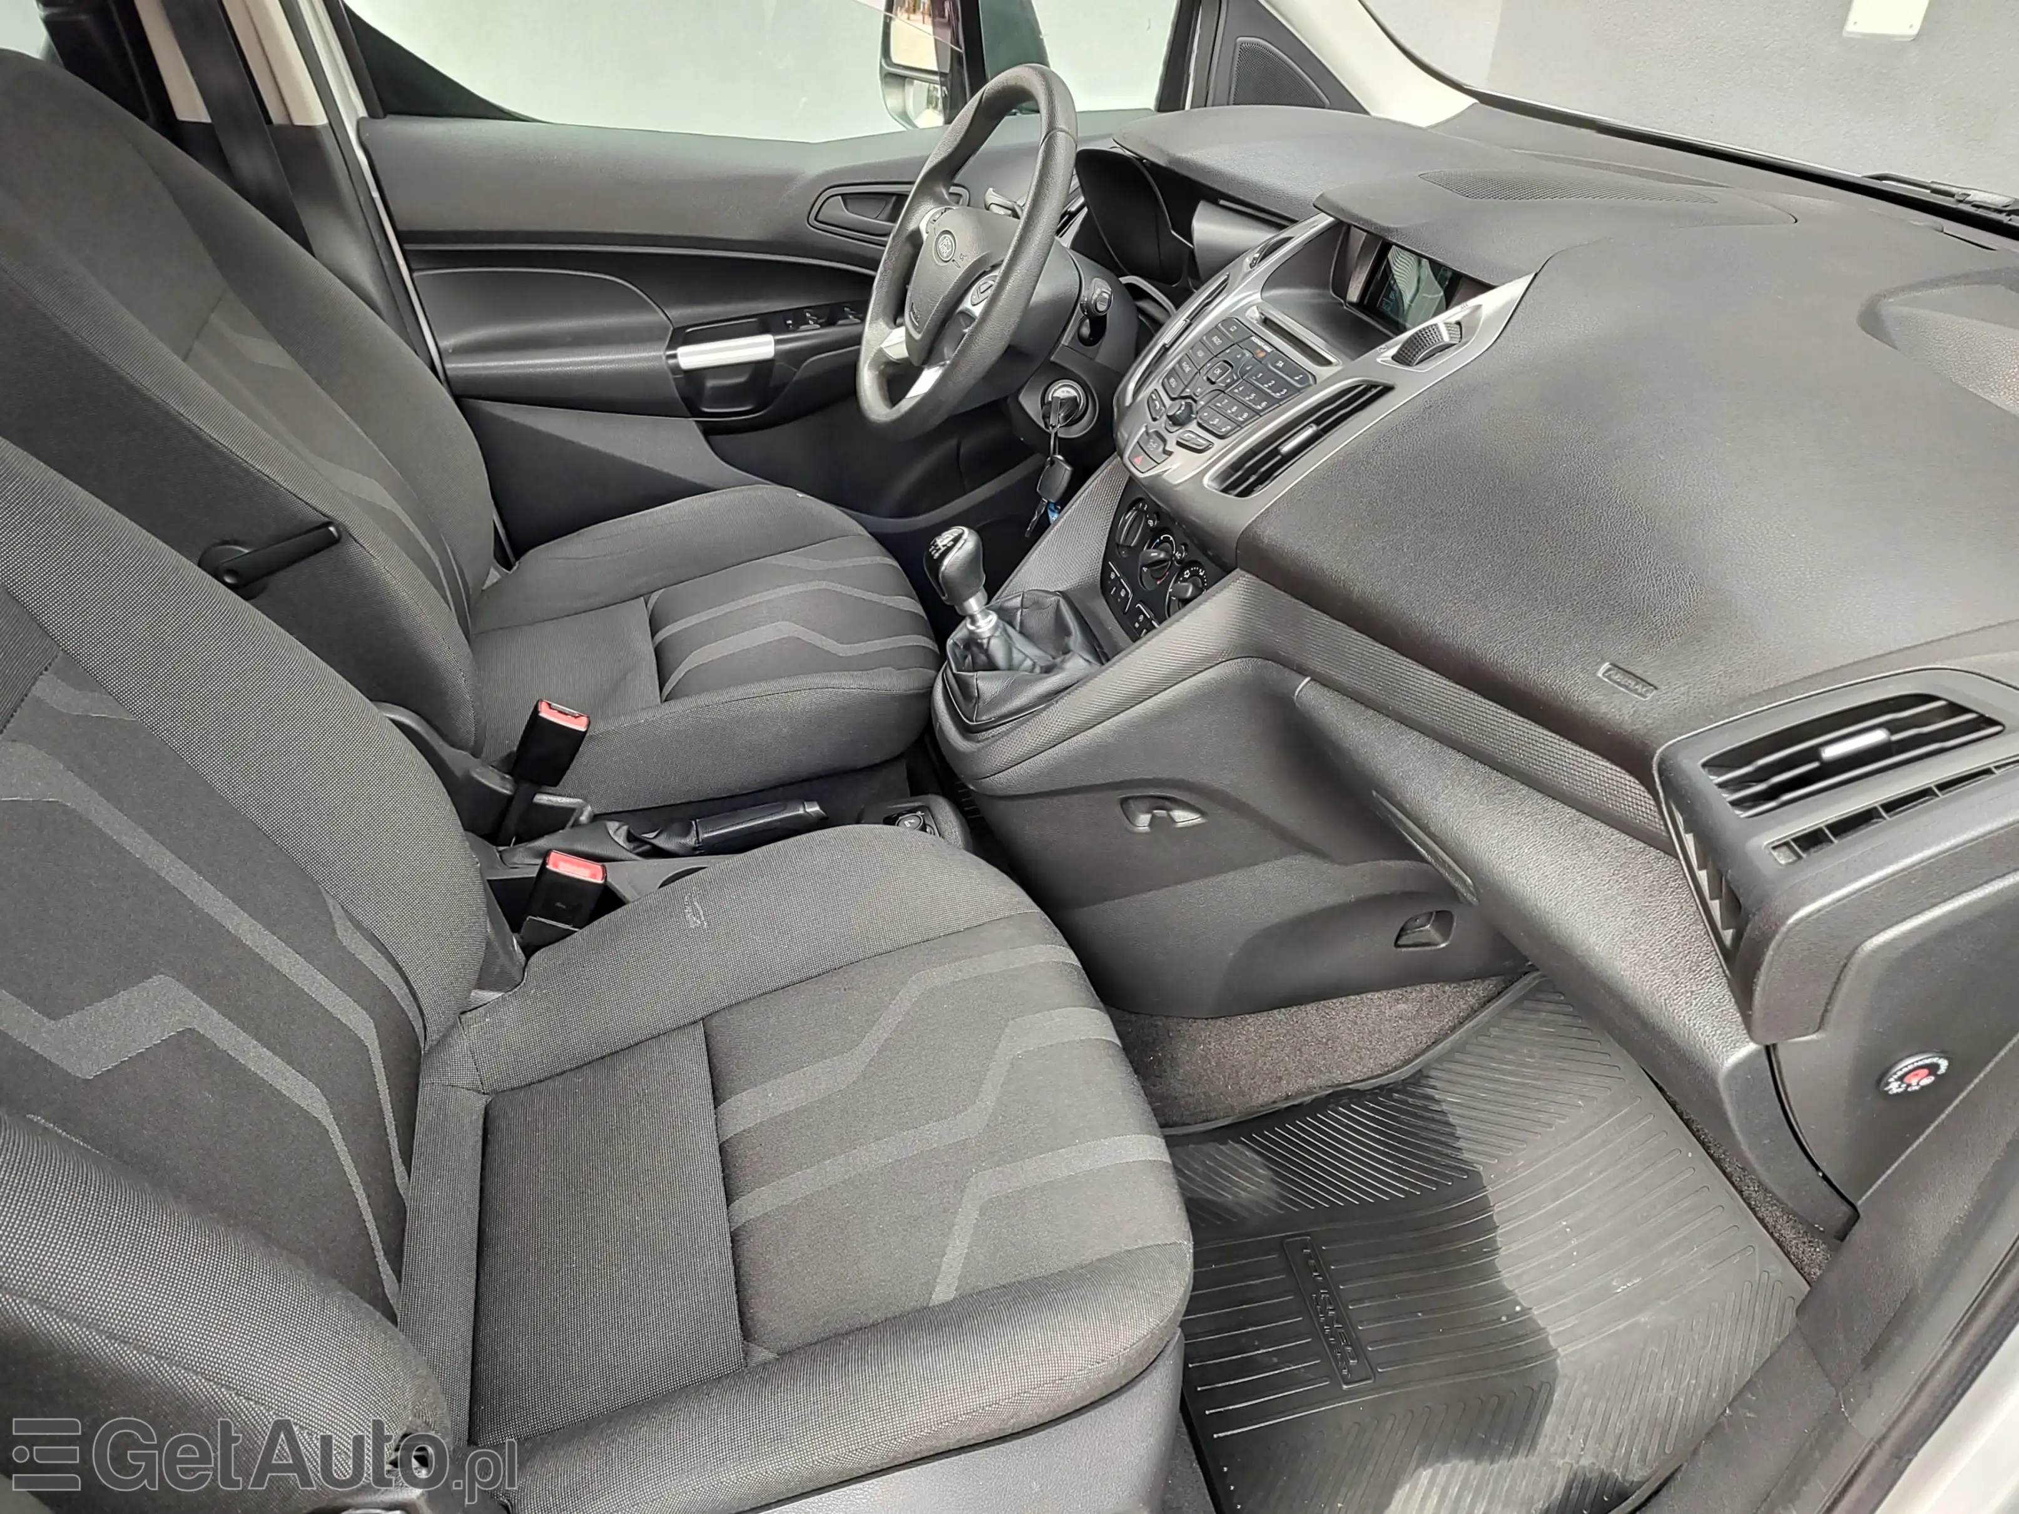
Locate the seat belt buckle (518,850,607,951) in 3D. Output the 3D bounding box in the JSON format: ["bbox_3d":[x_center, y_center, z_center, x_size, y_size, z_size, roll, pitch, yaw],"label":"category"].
[{"bbox_3d":[-0.339,0.113,1.014,0.045,0.075,0.025,17,24,-26],"label":"seat belt buckle"}]

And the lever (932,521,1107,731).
[{"bbox_3d":[-0.011,-0.131,1.114,0.128,0.150,0.115,-24,35,-3],"label":"lever"}]

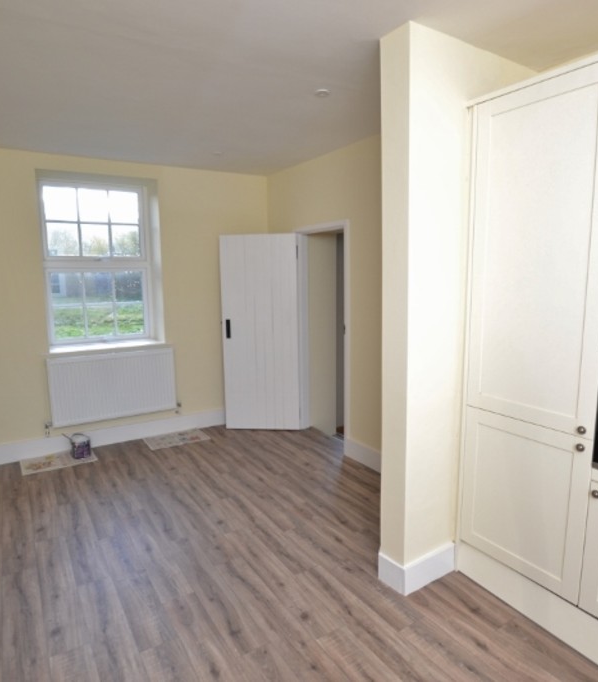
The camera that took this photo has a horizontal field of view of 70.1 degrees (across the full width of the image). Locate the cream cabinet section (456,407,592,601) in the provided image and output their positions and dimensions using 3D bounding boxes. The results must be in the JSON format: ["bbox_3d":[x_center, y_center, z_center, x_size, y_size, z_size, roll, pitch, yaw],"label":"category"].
[{"bbox_3d":[1.240,0.700,2.123,0.520,0.740,0.575,-7,10,-32],"label":"cream cabinet section"}]

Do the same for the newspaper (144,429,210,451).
[{"bbox_3d":[-1.213,0.977,4.259,0.575,0.010,0.356,-6,10,-33],"label":"newspaper"}]

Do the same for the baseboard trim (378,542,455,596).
[{"bbox_3d":[0.644,1.181,2.293,0.395,0.161,0.180,-6,10,-33],"label":"baseboard trim"}]

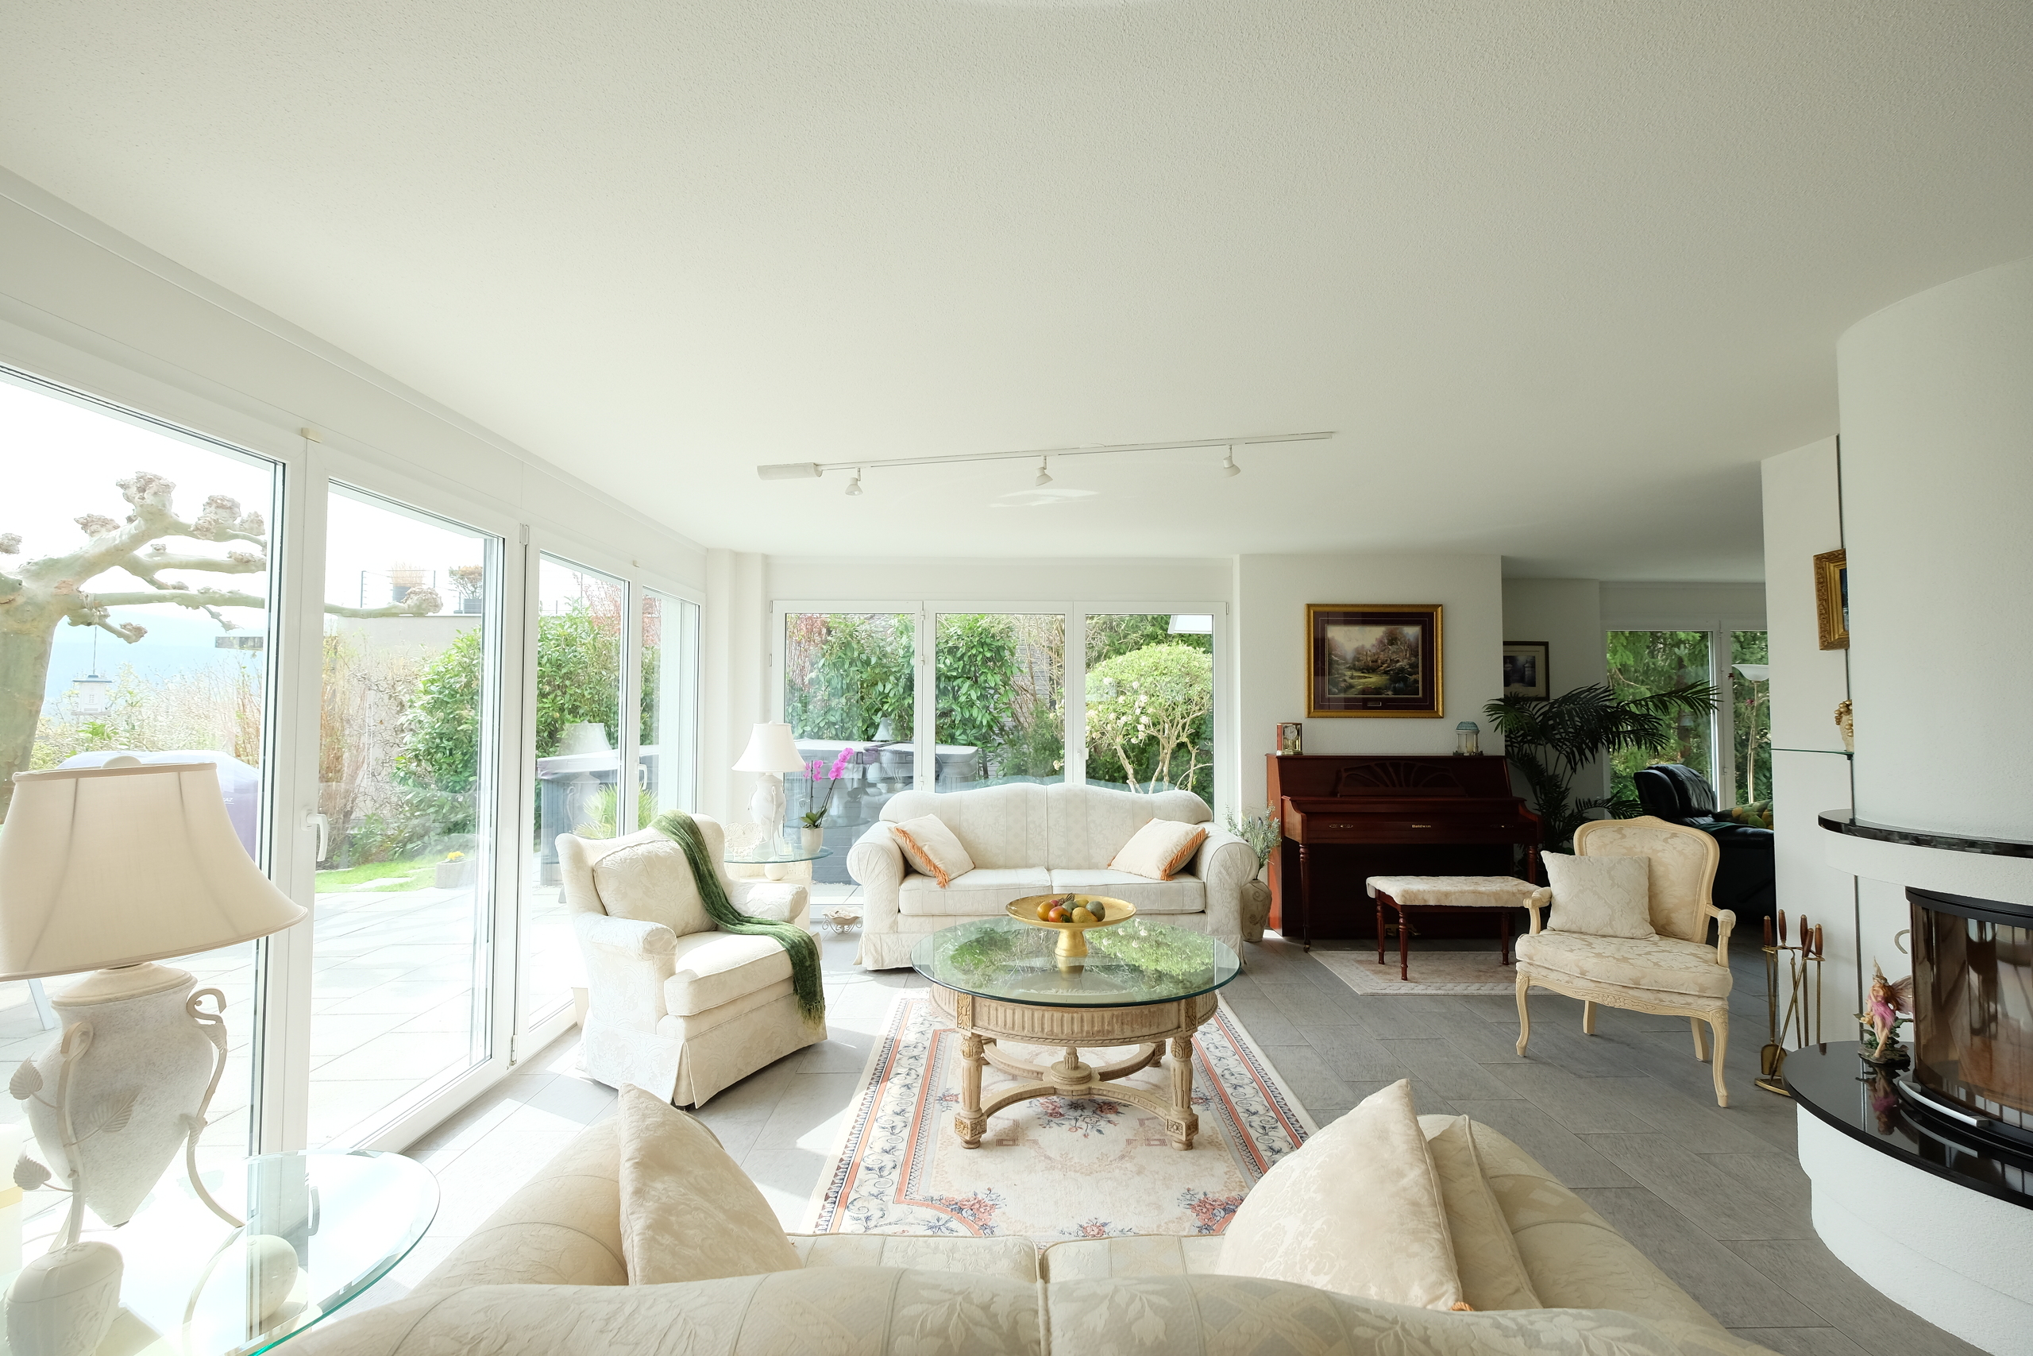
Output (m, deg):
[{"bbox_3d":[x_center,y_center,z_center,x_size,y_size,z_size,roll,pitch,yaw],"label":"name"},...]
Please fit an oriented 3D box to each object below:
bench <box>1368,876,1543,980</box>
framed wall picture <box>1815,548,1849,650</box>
[{"bbox_3d":[2.449,1.372,4.659,0.841,0.476,0.422,0,-2,-1],"label":"bench"},{"bbox_3d":[3.014,-0.288,3.010,0.040,0.361,0.330,0,-2,-1],"label":"framed wall picture"}]

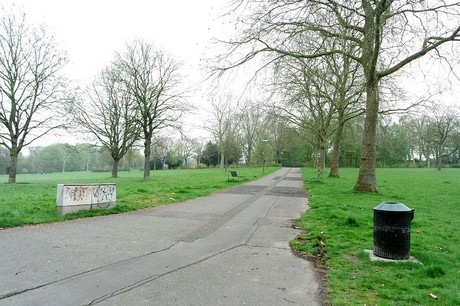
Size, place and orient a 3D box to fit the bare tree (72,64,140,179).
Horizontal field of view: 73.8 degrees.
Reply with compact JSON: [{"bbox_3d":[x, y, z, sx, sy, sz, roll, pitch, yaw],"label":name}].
[{"bbox_3d":[-13.410,-3.450,33.000,7.540,12.170,7.160,0,-2,0],"label":"bare tree"}]

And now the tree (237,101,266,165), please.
[{"bbox_3d":[4.910,-4.570,70.000,6.850,14.850,6.510,0,-2,0],"label":"tree"}]

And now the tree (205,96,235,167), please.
[{"bbox_3d":[-2.060,-4.210,60.000,5.870,14.490,5.580,0,-2,0],"label":"tree"}]

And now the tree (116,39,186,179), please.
[{"bbox_3d":[-7.430,-4.190,29.000,6.630,13.300,6.290,0,-2,0],"label":"tree"}]

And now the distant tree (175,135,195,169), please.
[{"bbox_3d":[-10.990,-0.360,74.000,4.830,8.210,4.590,0,-2,0],"label":"distant tree"}]

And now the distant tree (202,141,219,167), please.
[{"bbox_3d":[-4.330,0.220,68.000,3.550,5.990,3.370,0,-2,0],"label":"distant tree"}]

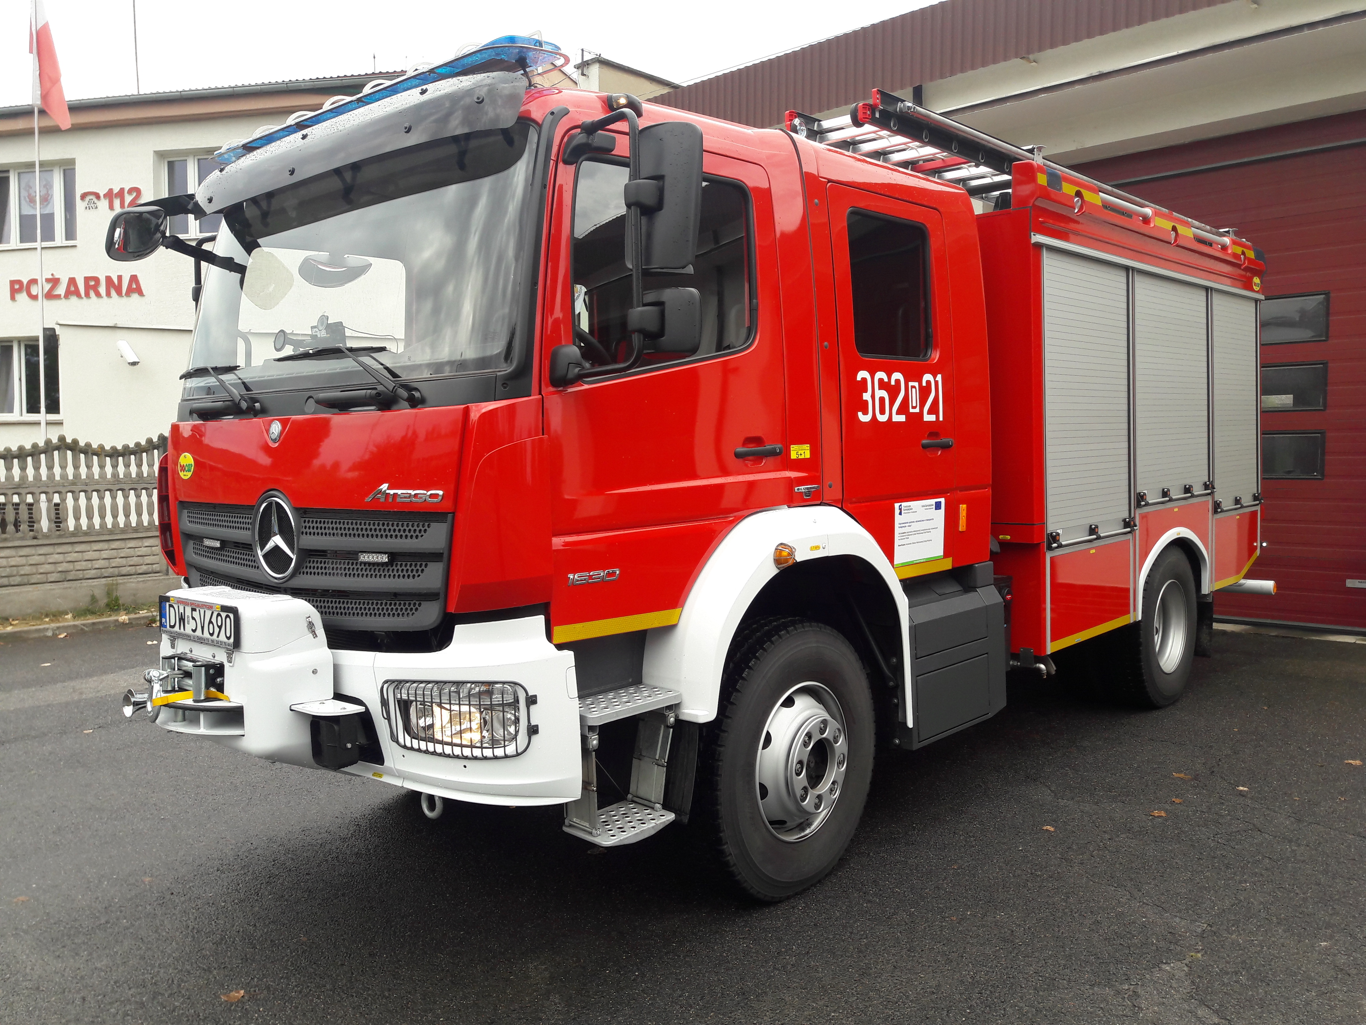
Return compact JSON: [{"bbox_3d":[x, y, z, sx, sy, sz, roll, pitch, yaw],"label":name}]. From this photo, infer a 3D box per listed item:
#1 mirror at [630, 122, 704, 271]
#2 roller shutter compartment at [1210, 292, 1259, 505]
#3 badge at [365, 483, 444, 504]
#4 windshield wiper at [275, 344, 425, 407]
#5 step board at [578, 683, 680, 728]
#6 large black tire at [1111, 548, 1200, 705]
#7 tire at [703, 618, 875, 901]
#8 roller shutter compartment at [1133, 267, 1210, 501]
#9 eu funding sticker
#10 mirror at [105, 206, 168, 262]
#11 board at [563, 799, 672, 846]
[{"bbox_3d":[-0.043,-0.888,3.100,0.215,0.405,0.110,0,4,27],"label":"mirror"},{"bbox_3d":[3.761,-0.747,7.642,0.140,1.440,0.980,2,5,42],"label":"roller shutter compartment"},{"bbox_3d":[-0.848,-0.058,3.339,0.410,0.058,0.015,1,5,39],"label":"badge"},{"bbox_3d":[-1.071,-0.422,3.502,0.820,0.200,0.090,1,5,39],"label":"windshield wiper"},{"bbox_3d":[-0.222,0.615,3.537,0.220,0.040,0.420,2,5,42],"label":"step board"},{"bbox_3d":[3.002,0.721,7.071,0.290,1.030,1.030,2,5,42],"label":"large black tire"},{"bbox_3d":[0.372,0.940,4.250,0.290,1.030,1.030,1,5,41],"label":"tire"},{"bbox_3d":[2.932,-0.721,6.738,0.140,1.330,1.270,2,5,42],"label":"roller shutter compartment"},{"bbox_3d":[1.024,0.084,4.767,0.010,0.272,0.413,2,5,42],"label":"eu funding sticker"},{"bbox_3d":[-2.114,-1.074,4.270,0.110,0.220,0.250,21,15,29],"label":"mirror"},{"bbox_3d":[-0.203,1.008,3.570,0.215,0.045,0.345,2,5,42],"label":"board"}]

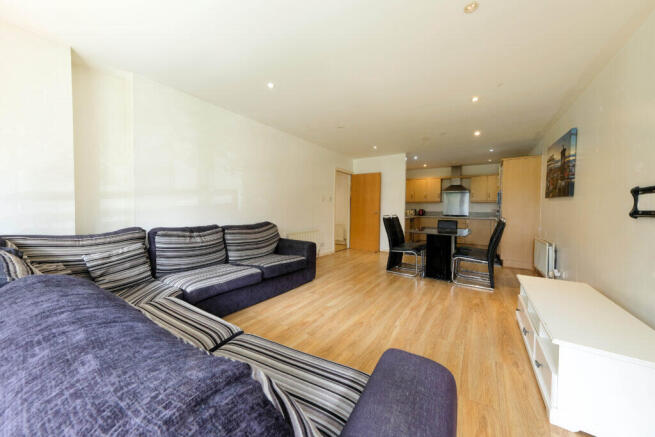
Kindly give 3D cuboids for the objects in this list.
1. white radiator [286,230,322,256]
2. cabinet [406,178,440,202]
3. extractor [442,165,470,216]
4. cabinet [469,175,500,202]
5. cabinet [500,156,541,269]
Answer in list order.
[{"bbox_3d":[-0.481,0.520,4.284,0.110,0.540,0.990,2,3,33],"label":"white radiator"},{"bbox_3d":[2.933,-0.844,6.684,0.980,0.725,0.330,2,3,33],"label":"cabinet"},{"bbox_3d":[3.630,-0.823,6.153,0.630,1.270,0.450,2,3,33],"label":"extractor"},{"bbox_3d":[4.197,-0.774,5.852,0.590,0.700,0.330,2,3,33],"label":"cabinet"},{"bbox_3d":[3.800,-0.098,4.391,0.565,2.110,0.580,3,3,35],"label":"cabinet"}]

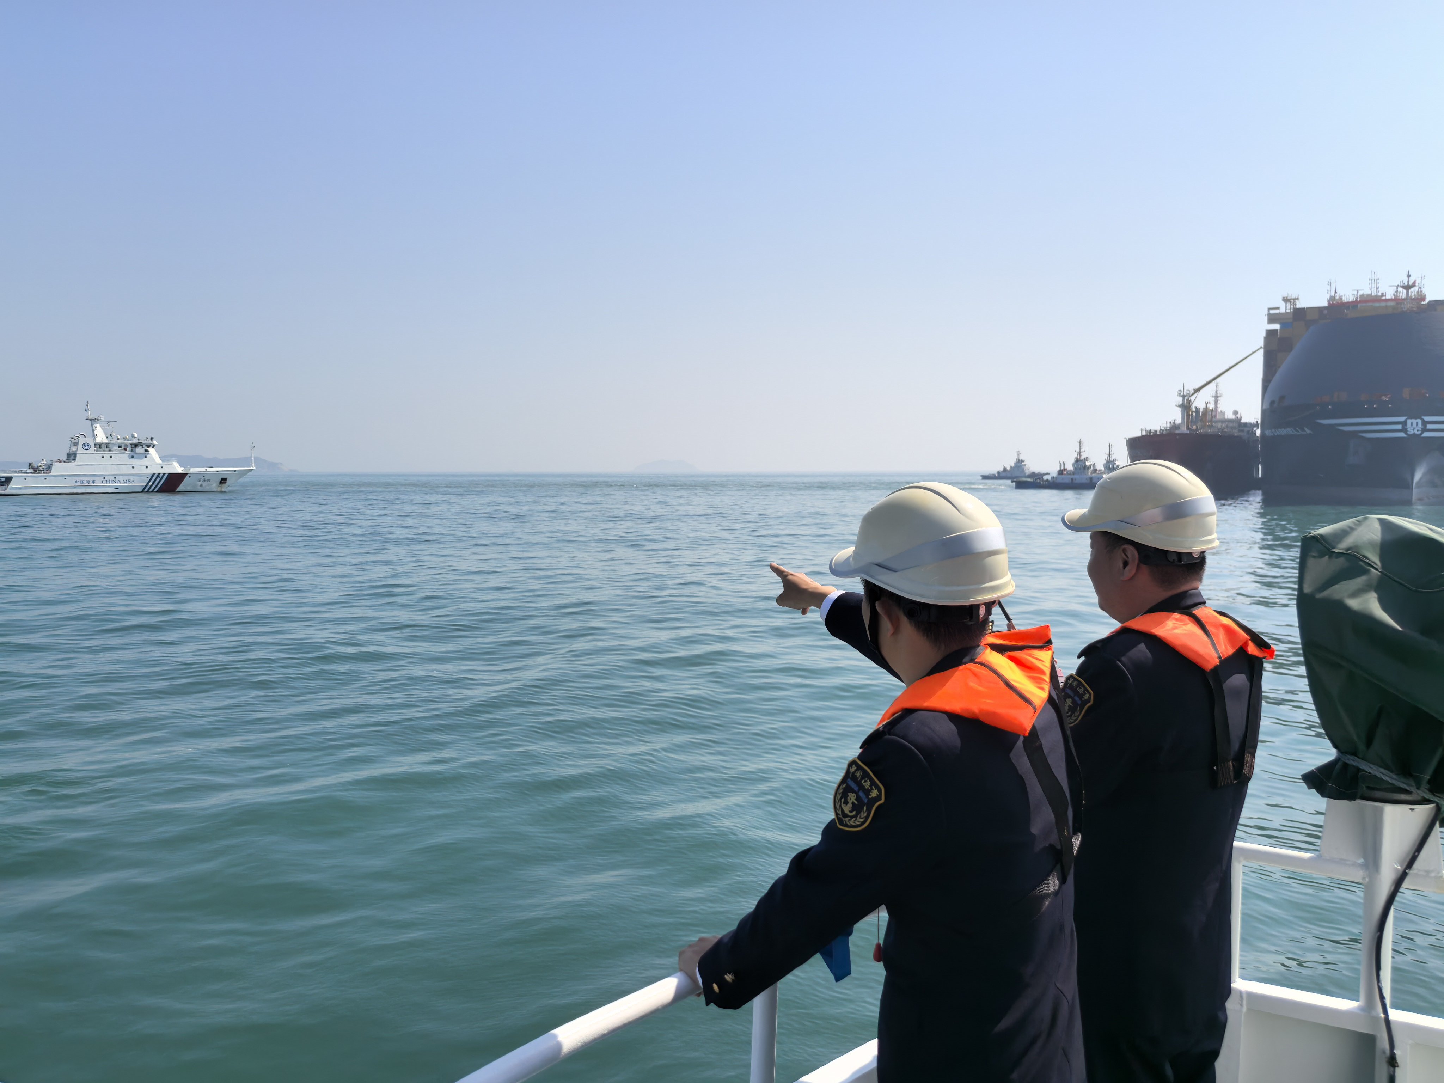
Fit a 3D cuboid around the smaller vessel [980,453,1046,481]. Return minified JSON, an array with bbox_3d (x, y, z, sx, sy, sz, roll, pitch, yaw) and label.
[{"bbox_3d":[155.950,-40.204,600.000,36.000,15.000,10.000,1,4,15],"label":"smaller vessel"}]

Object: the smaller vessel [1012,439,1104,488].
[{"bbox_3d":[111.583,-24.483,359.494,37.000,16.000,10.500,2,4,34],"label":"smaller vessel"}]

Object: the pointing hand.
[{"bbox_3d":[0.160,0.091,2.200,0.090,0.100,0.180,-2,14,-30],"label":"pointing hand"}]

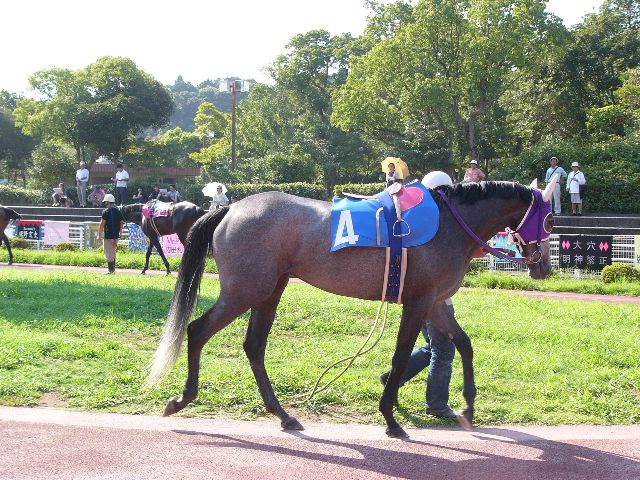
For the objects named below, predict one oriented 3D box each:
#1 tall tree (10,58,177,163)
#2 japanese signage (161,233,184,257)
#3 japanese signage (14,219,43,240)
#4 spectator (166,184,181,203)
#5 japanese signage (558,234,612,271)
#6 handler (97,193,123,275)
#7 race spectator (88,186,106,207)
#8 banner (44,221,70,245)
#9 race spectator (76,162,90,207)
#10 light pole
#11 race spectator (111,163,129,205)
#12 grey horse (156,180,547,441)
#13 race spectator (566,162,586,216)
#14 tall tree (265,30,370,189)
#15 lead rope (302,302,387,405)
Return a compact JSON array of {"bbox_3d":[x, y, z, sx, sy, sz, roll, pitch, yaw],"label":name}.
[{"bbox_3d":[-11.308,-5.816,60.000,7.900,6.600,7.300,0,2,0],"label":"tall tree"},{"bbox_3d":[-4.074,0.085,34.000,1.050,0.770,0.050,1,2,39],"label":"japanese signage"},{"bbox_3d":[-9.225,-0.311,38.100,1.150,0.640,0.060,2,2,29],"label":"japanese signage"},{"bbox_3d":[-5.327,-1.618,43.700,0.520,0.850,0.600,1,2,37],"label":"spectator"},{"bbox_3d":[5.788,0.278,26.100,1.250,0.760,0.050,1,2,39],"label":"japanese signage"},{"bbox_3d":[-4.501,-0.128,25.700,0.420,1.720,0.520,2,2,41],"label":"handler"},{"bbox_3d":[-8.331,-1.655,45.000,0.650,0.860,0.650,1,2,30],"label":"race spectator"},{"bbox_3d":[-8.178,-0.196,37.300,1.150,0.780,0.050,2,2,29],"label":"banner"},{"bbox_3d":[-8.855,-2.089,45.000,0.520,1.720,0.380,1,2,23],"label":"race spectator"},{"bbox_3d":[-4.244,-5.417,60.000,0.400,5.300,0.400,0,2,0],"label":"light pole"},{"bbox_3d":[-7.441,-2.030,44.600,0.550,1.660,0.420,1,2,25],"label":"race spectator"},{"bbox_3d":[0.198,0.448,7.800,2.620,1.660,0.620,1,1,5],"label":"grey horse"},{"bbox_3d":[7.626,-1.516,35.800,0.550,1.610,0.360,1,2,16],"label":"race spectator"},{"bbox_3d":[-0.060,-4.853,48.000,4.600,7.100,4.400,1,1,0],"label":"tall tree"},{"bbox_3d":[0.177,0.768,8.350,0.600,0.720,0.200,0,2,0],"label":"lead rope"}]

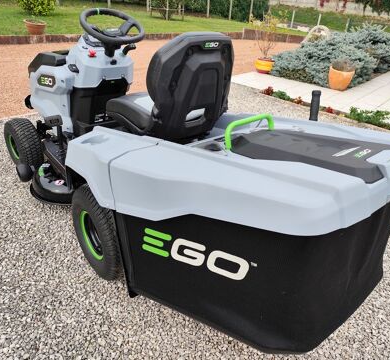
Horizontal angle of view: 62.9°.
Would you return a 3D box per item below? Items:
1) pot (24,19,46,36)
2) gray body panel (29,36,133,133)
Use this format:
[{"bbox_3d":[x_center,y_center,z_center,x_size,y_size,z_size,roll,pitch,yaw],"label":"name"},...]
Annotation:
[{"bbox_3d":[-3.657,-3.512,7.350,0.460,0.314,0.460,3,29,-1],"label":"pot"},{"bbox_3d":[-0.782,-0.733,2.253,0.490,0.561,0.969,-19,37,-34],"label":"gray body panel"}]

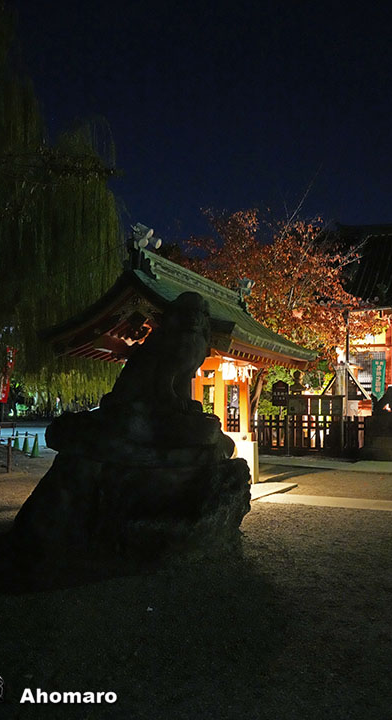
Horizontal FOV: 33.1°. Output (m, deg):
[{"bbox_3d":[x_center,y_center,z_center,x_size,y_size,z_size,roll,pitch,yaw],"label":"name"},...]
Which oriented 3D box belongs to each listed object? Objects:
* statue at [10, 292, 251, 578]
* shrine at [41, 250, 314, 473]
[{"bbox_3d":[-0.731,0.680,7.928,2.400,2.850,1.400,-1,-4,24],"label":"statue"},{"bbox_3d":[-0.081,0.344,13.300,3.750,4.300,5.000,-1,-4,24],"label":"shrine"}]

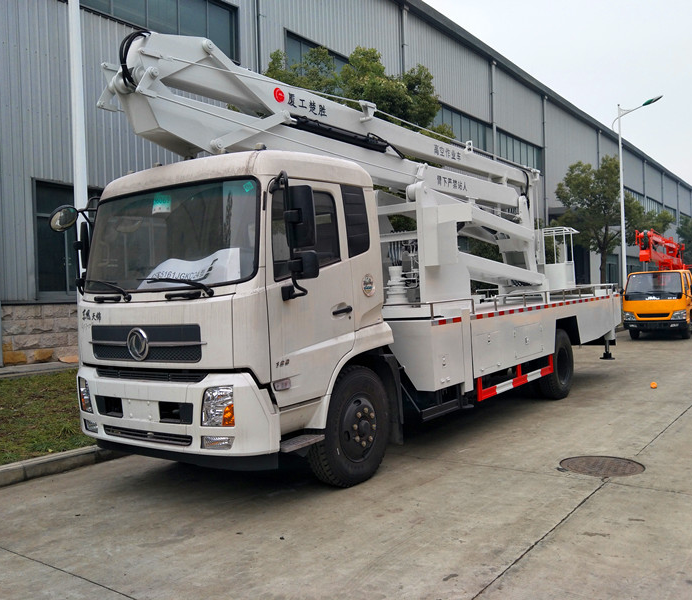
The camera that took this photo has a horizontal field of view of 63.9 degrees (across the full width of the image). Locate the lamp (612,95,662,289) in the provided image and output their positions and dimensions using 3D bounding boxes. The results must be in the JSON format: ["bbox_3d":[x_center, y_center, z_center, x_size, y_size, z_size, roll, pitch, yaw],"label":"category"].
[{"bbox_3d":[11.857,-3.503,22.269,1.800,9.060,0.300,-2,0,41],"label":"lamp"}]

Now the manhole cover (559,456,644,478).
[{"bbox_3d":[2.293,1.512,4.957,0.770,0.030,0.770,-2,0,41],"label":"manhole cover"}]

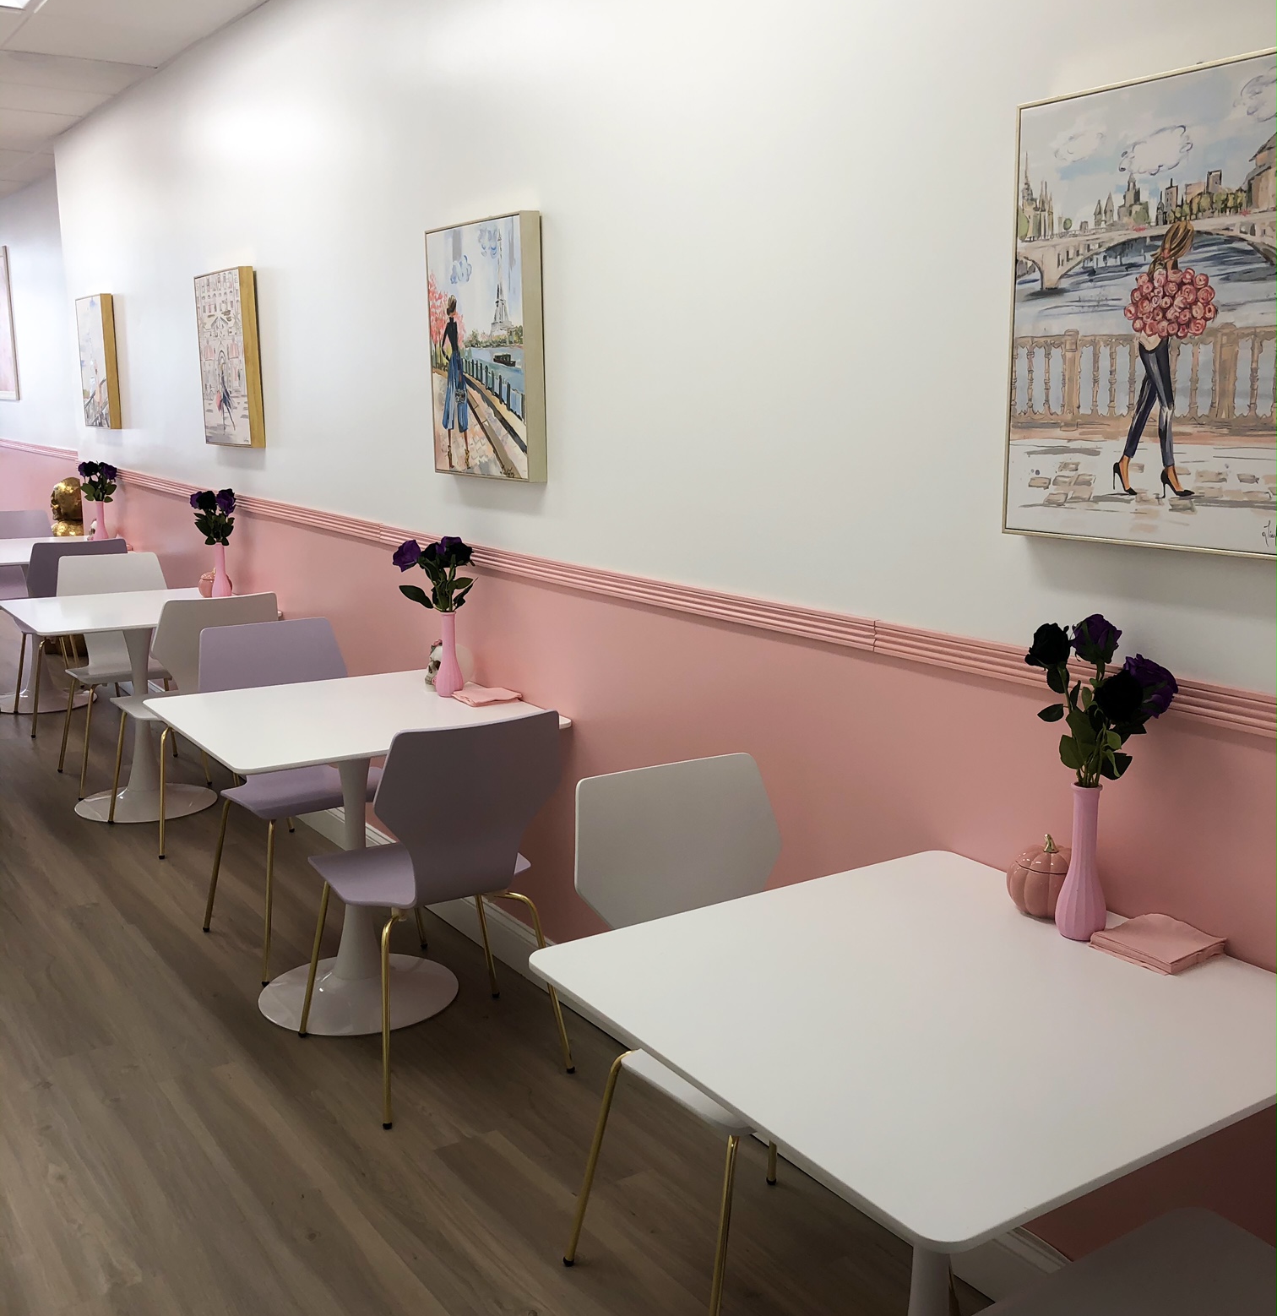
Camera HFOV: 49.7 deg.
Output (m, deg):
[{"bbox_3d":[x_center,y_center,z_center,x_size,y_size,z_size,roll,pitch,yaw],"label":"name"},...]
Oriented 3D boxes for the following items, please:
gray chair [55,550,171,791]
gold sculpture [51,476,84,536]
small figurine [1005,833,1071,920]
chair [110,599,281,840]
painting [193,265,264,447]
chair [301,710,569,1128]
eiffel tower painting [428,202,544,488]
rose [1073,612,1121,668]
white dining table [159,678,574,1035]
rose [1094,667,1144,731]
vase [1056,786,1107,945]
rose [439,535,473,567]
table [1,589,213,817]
[{"bbox_3d":[-2.024,0.047,5.454,0.485,0.860,0.510,-8,14,-33],"label":"gray chair"},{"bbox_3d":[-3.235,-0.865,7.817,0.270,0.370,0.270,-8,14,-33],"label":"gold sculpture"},{"bbox_3d":[0.619,0.328,2.076,0.122,0.122,0.122,-8,14,-33],"label":"small figurine"},{"bbox_3d":[-1.508,0.190,4.720,0.475,0.855,0.535,-9,14,-38],"label":"chair"},{"bbox_3d":[-1.487,-1.083,5.008,0.048,0.614,0.503,-8,14,-33],"label":"painting"},{"bbox_3d":[-0.456,0.507,3.082,0.475,0.855,0.535,-7,13,-32],"label":"chair"},{"bbox_3d":[-0.384,-0.757,3.411,0.045,0.610,0.492,-8,13,-34],"label":"eiffel tower painting"},{"bbox_3d":[0.650,-0.025,1.954,0.071,0.073,0.071,-8,14,-33],"label":"rose"},{"bbox_3d":[-0.704,0.494,3.442,0.807,0.743,0.807,-7,13,-32],"label":"white dining table"},{"bbox_3d":[0.654,0.055,1.873,0.070,0.074,0.070,-8,13,-34],"label":"rose"},{"bbox_3d":[0.635,0.289,1.958,0.071,0.219,0.071,-8,13,-34],"label":"vase"},{"bbox_3d":[-0.466,-0.273,3.509,0.078,0.074,0.078,-8,14,-33],"label":"rose"},{"bbox_3d":[-1.804,0.186,5.031,0.809,0.752,0.809,-7,13,-31],"label":"table"}]

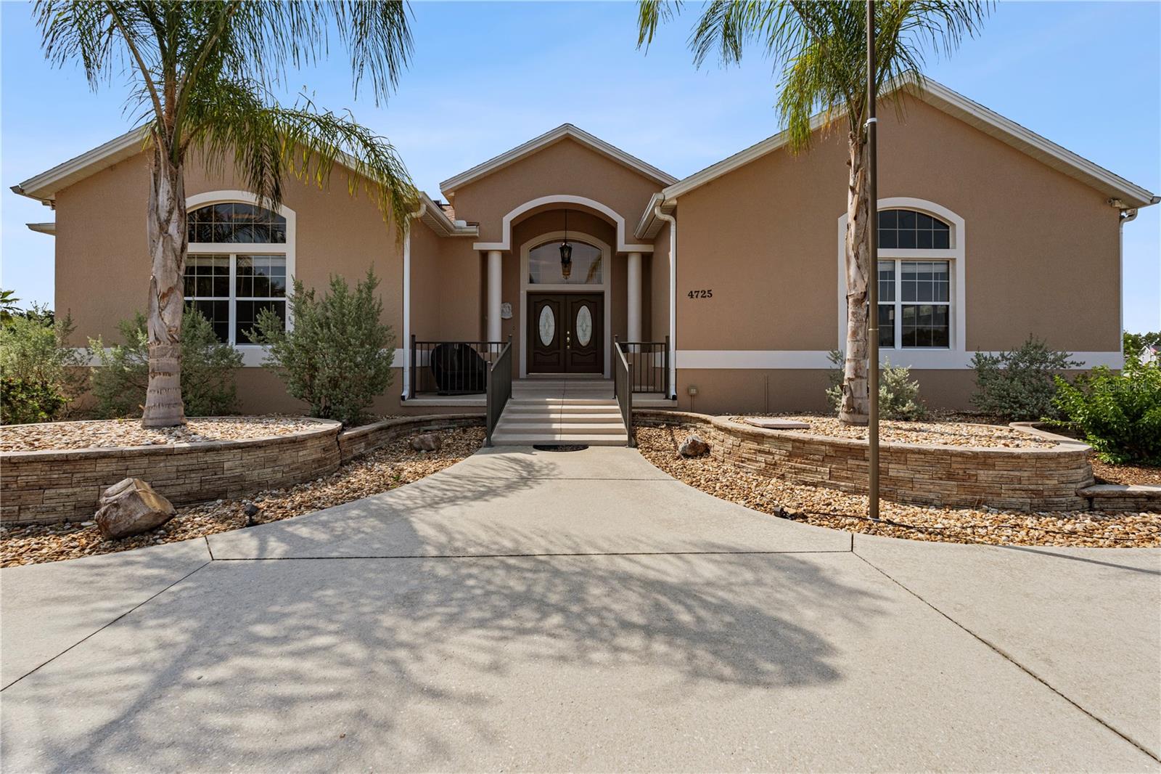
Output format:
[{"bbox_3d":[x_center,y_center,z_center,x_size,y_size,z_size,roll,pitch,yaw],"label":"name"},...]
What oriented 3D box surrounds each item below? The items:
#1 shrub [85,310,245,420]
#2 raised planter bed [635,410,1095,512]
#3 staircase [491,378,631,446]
[{"bbox_3d":[-6.650,-0.380,8.400,2.100,1.750,1.900,0,3,-1],"label":"shrub"},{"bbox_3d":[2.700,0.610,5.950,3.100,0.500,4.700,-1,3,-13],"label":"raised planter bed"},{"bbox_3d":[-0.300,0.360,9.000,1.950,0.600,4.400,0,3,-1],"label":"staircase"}]

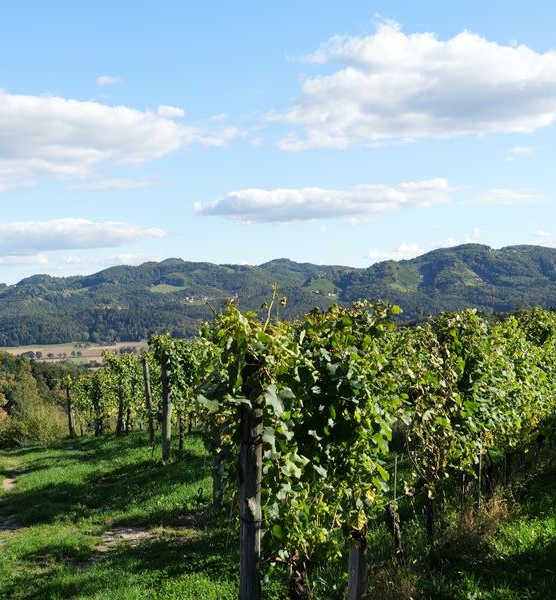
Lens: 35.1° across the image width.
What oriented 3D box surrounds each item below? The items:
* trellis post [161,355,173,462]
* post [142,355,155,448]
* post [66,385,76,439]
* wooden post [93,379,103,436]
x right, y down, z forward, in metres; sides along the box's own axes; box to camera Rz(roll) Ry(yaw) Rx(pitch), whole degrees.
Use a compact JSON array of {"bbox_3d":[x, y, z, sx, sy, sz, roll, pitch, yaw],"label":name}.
[{"bbox_3d":[-1.680,1.632,13.300,0.120,1.643,0.120,0,0,0],"label":"trellis post"},{"bbox_3d":[-2.443,1.925,16.700,0.100,1.650,0.100,-5,0,0],"label":"post"},{"bbox_3d":[-6.370,3.405,27.000,0.115,1.680,0.115,-4,0,0],"label":"post"},{"bbox_3d":[-4.955,2.955,24.200,0.110,1.613,0.110,2,0,0],"label":"wooden post"}]

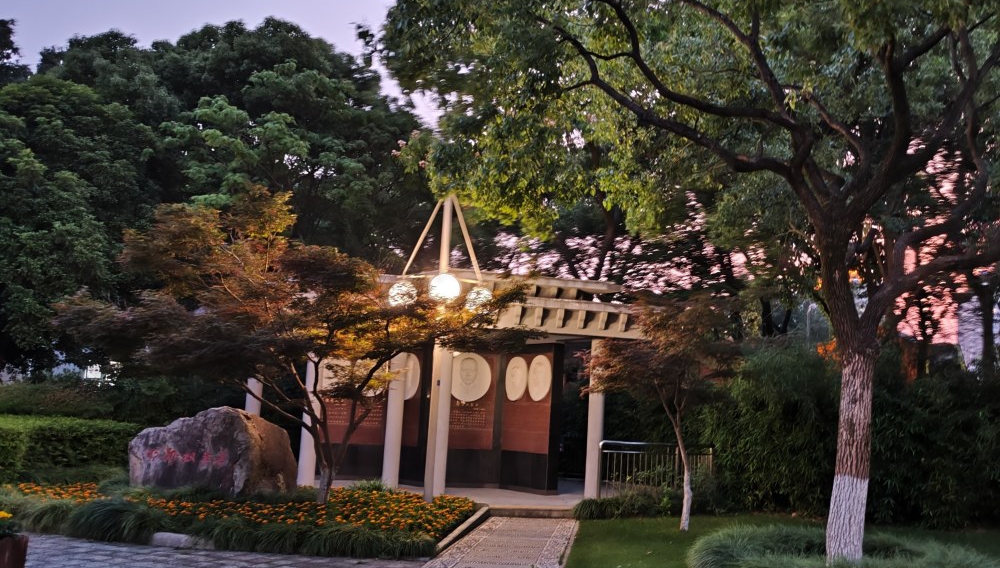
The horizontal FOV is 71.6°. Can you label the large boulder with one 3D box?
[{"bbox_3d":[-4.539,2.698,11.100,2.400,1.420,1.250,2,-7,5],"label":"large boulder"}]

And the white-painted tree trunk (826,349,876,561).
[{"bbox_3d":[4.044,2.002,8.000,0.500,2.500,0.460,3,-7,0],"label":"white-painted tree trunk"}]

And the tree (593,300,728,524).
[{"bbox_3d":[2.531,2.055,11.000,2.250,3.700,2.150,3,-7,0],"label":"tree"}]

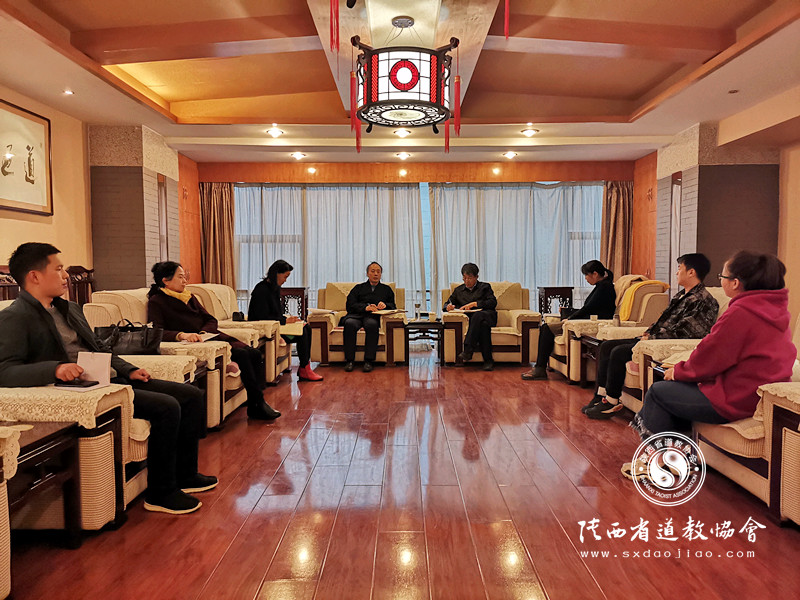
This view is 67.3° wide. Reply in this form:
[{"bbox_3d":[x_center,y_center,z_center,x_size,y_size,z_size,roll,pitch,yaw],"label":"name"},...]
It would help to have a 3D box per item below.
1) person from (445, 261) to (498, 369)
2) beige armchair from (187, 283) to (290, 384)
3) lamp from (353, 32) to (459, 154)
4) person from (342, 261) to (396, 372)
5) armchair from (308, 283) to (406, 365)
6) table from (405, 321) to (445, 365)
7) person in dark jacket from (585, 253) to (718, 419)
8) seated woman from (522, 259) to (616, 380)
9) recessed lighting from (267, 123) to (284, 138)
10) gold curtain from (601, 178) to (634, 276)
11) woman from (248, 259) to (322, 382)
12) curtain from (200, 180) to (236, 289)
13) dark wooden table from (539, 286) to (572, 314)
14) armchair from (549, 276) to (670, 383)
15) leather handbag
[{"bbox_3d":[0.812,0.155,6.810,0.600,1.165,0.950,1,3,12],"label":"person"},{"bbox_3d":[-1.585,0.316,6.029,0.970,0.930,1.090,0,3,1],"label":"beige armchair"},{"bbox_3d":[0.023,-1.365,4.021,0.685,0.608,0.707,0,3,0],"label":"lamp"},{"bbox_3d":[-0.348,0.149,6.811,0.600,1.180,1.000,0,3,1],"label":"person"},{"bbox_3d":[-0.479,0.255,7.168,1.090,0.930,0.960,0,3,1],"label":"armchair"},{"bbox_3d":[0.281,0.484,7.013,0.442,0.495,0.608,0,3,0],"label":"table"},{"bbox_3d":[1.870,0.259,4.403,0.970,1.210,0.600,0,3,7],"label":"person in dark jacket"},{"bbox_3d":[1.685,0.193,5.943,0.950,1.180,0.560,0,3,3],"label":"seated woman"},{"bbox_3d":[-1.358,-1.836,6.568,0.180,0.070,0.180,0,3,0],"label":"recessed lighting"},{"bbox_3d":[2.811,-0.433,7.763,0.460,2.220,0.160,0,3,1],"label":"gold curtain"},{"bbox_3d":[-1.143,0.195,6.067,0.770,1.182,0.500,-1,3,-8],"label":"woman"},{"bbox_3d":[-2.359,-0.423,7.810,0.520,2.200,0.160,0,3,1],"label":"curtain"},{"bbox_3d":[1.955,0.267,7.597,0.360,0.860,0.360,0,3,1],"label":"dark wooden table"},{"bbox_3d":[1.985,0.304,6.016,0.980,0.950,1.090,0,3,1],"label":"armchair"},{"bbox_3d":[-1.687,0.276,3.761,0.420,0.280,0.180,0,3,0],"label":"leather handbag"}]

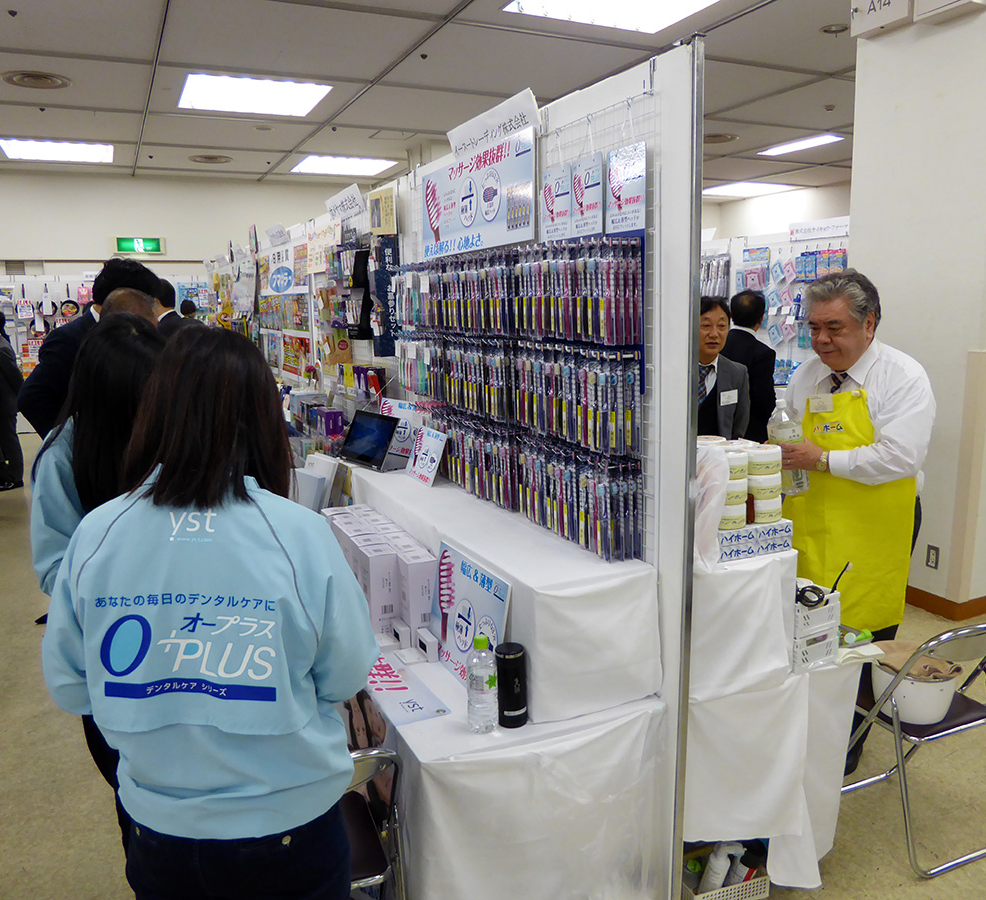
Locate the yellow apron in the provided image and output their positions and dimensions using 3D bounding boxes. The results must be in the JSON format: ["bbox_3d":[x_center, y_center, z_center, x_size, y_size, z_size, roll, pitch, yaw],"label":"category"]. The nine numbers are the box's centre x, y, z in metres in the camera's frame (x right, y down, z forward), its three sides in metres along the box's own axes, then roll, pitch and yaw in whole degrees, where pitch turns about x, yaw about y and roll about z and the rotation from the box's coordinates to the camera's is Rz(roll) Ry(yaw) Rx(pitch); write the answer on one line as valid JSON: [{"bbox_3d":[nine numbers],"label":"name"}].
[{"bbox_3d":[1.133,0.194,2.690,0.280,0.770,0.420,-8,12,-34],"label":"yellow apron"}]

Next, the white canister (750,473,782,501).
[{"bbox_3d":[0.668,0.084,2.050,0.080,0.061,0.080,-6,11,-24],"label":"white canister"}]

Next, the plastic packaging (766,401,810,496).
[{"bbox_3d":[0.895,-0.009,2.520,0.102,0.295,0.090,-7,0,6],"label":"plastic packaging"}]

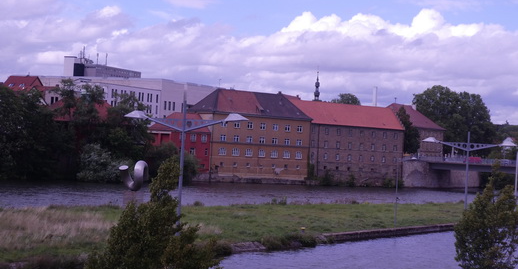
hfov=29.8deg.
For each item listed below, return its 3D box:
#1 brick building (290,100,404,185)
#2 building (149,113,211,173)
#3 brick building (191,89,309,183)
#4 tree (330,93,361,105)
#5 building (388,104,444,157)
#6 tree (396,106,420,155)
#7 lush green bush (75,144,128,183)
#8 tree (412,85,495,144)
[{"bbox_3d":[23.240,2.710,259.600,32.750,21.160,11.600,4,-1,-35],"label":"brick building"},{"bbox_3d":[-18.470,1.800,228.380,11.110,13.490,10.200,4,-1,-36],"label":"building"},{"bbox_3d":[-2.100,0.220,241.520,30.390,21.700,12.100,4,-1,-36],"label":"brick building"},{"bbox_3d":[27.590,-3.210,312.150,11.860,20.520,12.000,3,-1,0],"label":"tree"},{"bbox_3d":[44.390,-1.120,301.680,15.000,16.200,26.140,2,-2,43],"label":"building"},{"bbox_3d":[43.200,-0.730,283.110,7.560,14.830,8.000,3,-1,0],"label":"tree"},{"bbox_3d":[-31.510,5.640,195.900,10.470,8.060,9.000,3,-1,0],"label":"lush green bush"},{"bbox_3d":[67.010,-5.170,335.240,28.920,24.100,24.000,3,-1,0],"label":"tree"}]

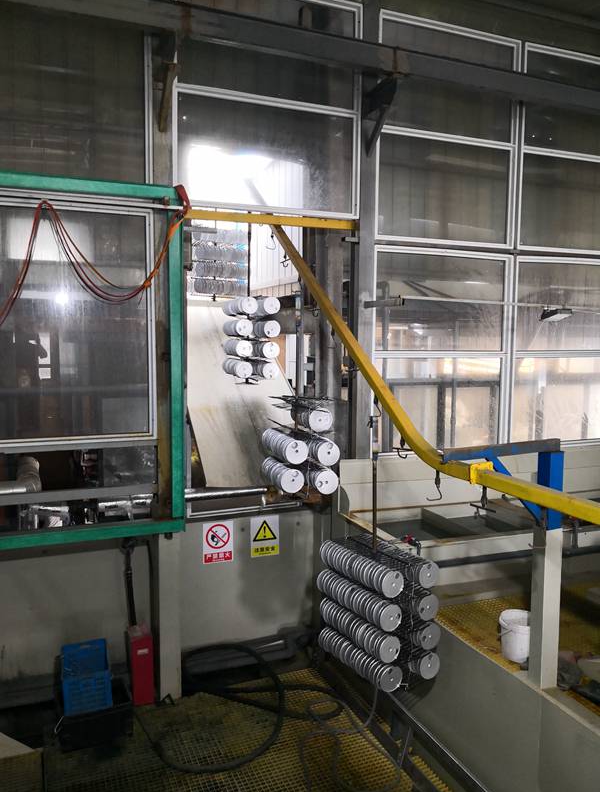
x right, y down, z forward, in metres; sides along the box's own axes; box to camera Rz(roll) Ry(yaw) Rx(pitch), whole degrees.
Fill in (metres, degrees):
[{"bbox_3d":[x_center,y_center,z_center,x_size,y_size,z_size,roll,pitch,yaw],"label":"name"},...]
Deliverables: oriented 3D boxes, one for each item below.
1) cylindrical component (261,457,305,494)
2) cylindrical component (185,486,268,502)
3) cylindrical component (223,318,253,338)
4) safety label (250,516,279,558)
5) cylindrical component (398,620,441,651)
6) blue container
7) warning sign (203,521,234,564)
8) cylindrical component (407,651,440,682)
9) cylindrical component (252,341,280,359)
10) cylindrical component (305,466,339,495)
[{"bbox_3d":[-0.165,0.676,5.471,0.205,0.205,0.680,-1,6,-18],"label":"cylindrical component"},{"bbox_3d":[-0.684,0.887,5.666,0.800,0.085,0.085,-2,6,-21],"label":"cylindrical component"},{"bbox_3d":[-0.684,-0.756,6.968,0.180,0.180,0.570,-1,6,-19],"label":"cylindrical component"},{"bbox_3d":[-0.325,1.331,5.915,0.274,0.383,0.010,-2,6,-21],"label":"safety label"},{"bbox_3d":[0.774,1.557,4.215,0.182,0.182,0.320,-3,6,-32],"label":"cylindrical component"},{"bbox_3d":[-1.714,2.260,5.008,0.350,0.300,0.530,-2,6,-21],"label":"blue container"},{"bbox_3d":[-0.748,1.351,5.750,0.277,0.373,0.010,-2,6,-21],"label":"warning sign"},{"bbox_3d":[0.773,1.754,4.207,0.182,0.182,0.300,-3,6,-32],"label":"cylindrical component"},{"bbox_3d":[-0.384,-0.516,7.006,0.180,0.180,0.480,-1,6,-19],"label":"cylindrical component"},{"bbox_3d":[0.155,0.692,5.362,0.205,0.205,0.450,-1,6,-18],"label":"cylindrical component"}]

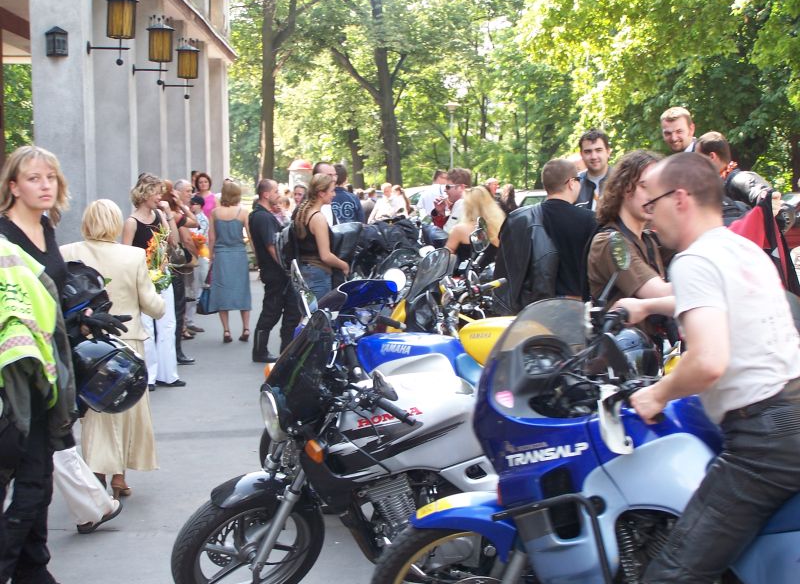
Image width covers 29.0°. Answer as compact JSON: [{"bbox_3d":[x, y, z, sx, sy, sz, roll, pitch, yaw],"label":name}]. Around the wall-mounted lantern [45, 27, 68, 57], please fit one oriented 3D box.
[{"bbox_3d":[-3.703,-2.702,16.700,0.225,0.315,0.170,-1,4,-1],"label":"wall-mounted lantern"}]

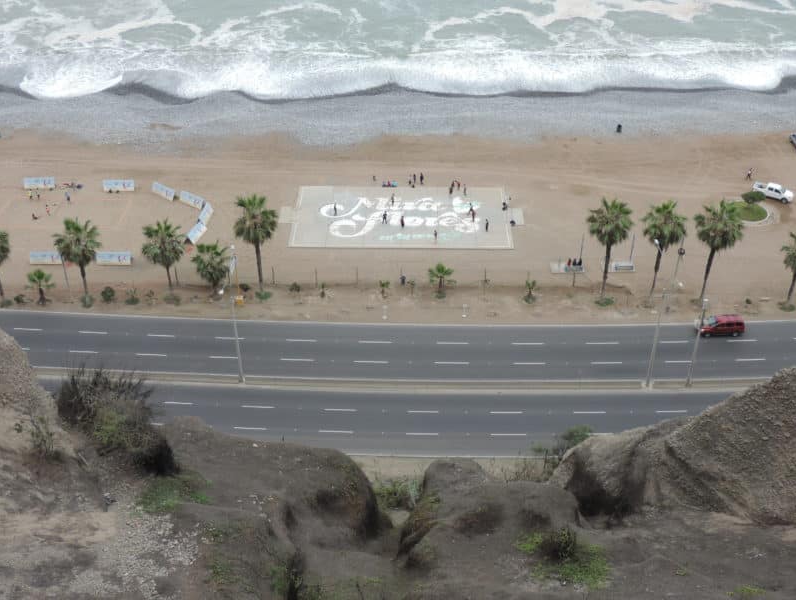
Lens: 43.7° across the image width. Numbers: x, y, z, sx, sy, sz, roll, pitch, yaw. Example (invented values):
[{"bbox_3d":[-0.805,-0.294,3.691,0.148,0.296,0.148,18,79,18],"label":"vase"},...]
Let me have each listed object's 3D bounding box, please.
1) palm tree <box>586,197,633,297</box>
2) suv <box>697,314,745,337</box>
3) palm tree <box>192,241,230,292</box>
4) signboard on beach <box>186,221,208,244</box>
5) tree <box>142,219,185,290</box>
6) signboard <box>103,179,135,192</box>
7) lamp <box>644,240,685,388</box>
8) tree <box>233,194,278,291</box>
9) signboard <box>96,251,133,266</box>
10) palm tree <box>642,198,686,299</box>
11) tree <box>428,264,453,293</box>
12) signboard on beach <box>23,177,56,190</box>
[{"bbox_3d":[22.817,-5.313,109.080,4.960,12.600,4.810,0,33,0],"label":"palm tree"},{"bbox_3d":[35.340,2.810,108.360,4.700,1.740,1.850,-1,33,-1],"label":"suv"},{"bbox_3d":[-20.992,-3.631,112.264,4.280,6.630,4.150,0,33,0],"label":"palm tree"},{"bbox_3d":[-25.361,-8.414,124.484,1.250,1.200,4.100,6,34,10],"label":"signboard on beach"},{"bbox_3d":[-27.100,-4.830,114.850,4.980,9.120,4.980,0,33,0],"label":"tree"},{"bbox_3d":[-39.410,-16.310,140.830,4.200,1.270,1.350,-1,33,-1],"label":"signboard"},{"bbox_3d":[25.310,2.640,96.880,0.500,14.600,8.600,-2,33,-3],"label":"lamp"},{"bbox_3d":[-15.479,-6.035,110.638,4.820,12.390,4.670,0,33,0],"label":"tree"},{"bbox_3d":[-35.280,-5.270,123.630,4.200,1.270,1.350,0,33,1],"label":"signboard"},{"bbox_3d":[28.854,-5.335,109.522,4.760,12.100,4.620,0,33,0],"label":"palm tree"},{"bbox_3d":[5.060,-2.410,115.550,2.990,3.790,2.990,0,33,0],"label":"tree"},{"bbox_3d":[-49.105,-16.169,136.419,4.100,1.200,1.250,-1,33,-1],"label":"signboard on beach"}]

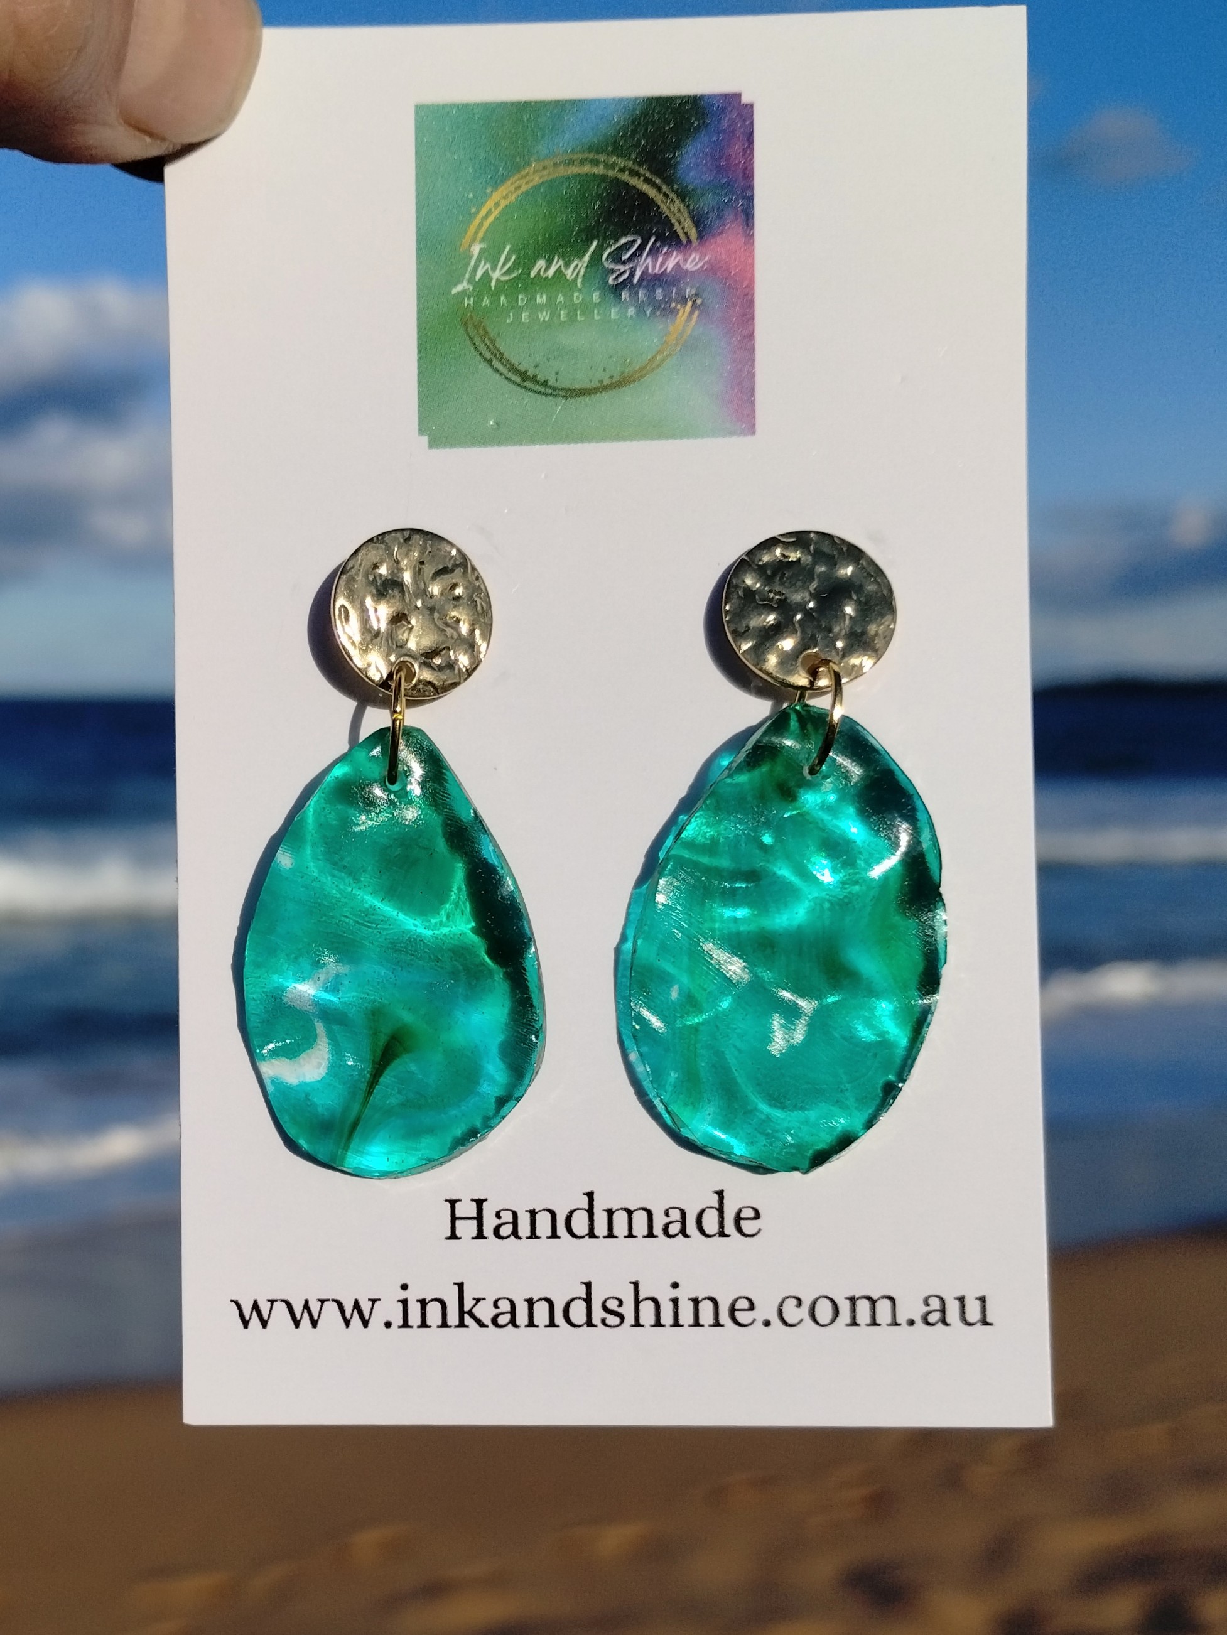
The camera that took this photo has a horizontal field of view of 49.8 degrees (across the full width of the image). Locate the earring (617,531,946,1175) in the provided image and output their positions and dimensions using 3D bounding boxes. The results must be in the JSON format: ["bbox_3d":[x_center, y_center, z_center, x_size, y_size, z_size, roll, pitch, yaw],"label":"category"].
[{"bbox_3d":[0.011,0.002,0.084,0.021,0.041,0.006,1,-1,2],"label":"earring"}]

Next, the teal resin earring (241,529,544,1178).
[{"bbox_3d":[-0.014,0.002,0.085,0.019,0.041,0.006,0,-1,2],"label":"teal resin earring"}]

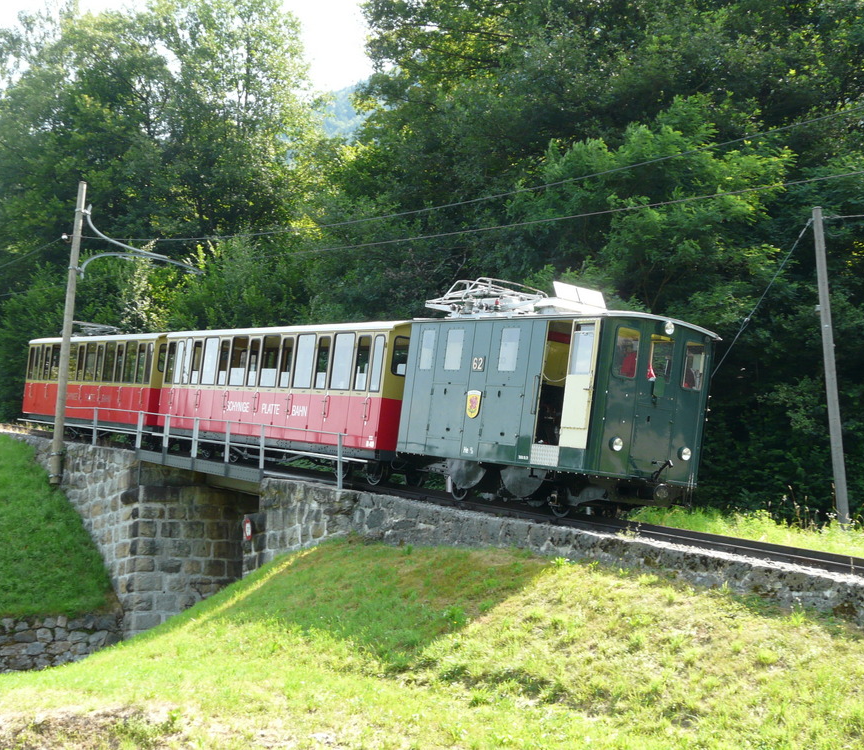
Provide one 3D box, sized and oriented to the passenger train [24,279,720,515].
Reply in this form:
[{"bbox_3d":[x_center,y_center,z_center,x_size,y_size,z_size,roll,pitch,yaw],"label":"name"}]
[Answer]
[{"bbox_3d":[-4.144,0.277,30.648,2.426,3.890,27.232,10,-5,-35],"label":"passenger train"}]

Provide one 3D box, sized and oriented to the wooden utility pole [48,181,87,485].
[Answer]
[{"bbox_3d":[-9.709,-1.277,34.870,0.270,8.560,0.270,12,-20,-34],"label":"wooden utility pole"}]

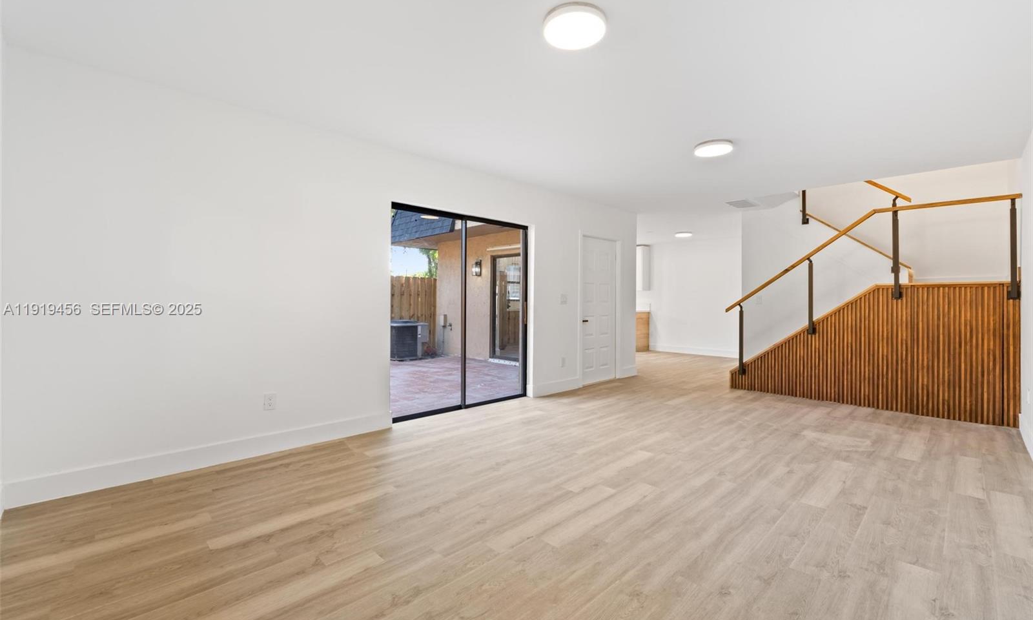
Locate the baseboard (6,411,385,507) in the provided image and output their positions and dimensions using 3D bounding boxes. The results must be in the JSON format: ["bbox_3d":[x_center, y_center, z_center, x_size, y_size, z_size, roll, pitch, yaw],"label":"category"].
[{"bbox_3d":[-1.905,0.975,3.031,2.203,0.142,0.018,-1,2,-43],"label":"baseboard"}]

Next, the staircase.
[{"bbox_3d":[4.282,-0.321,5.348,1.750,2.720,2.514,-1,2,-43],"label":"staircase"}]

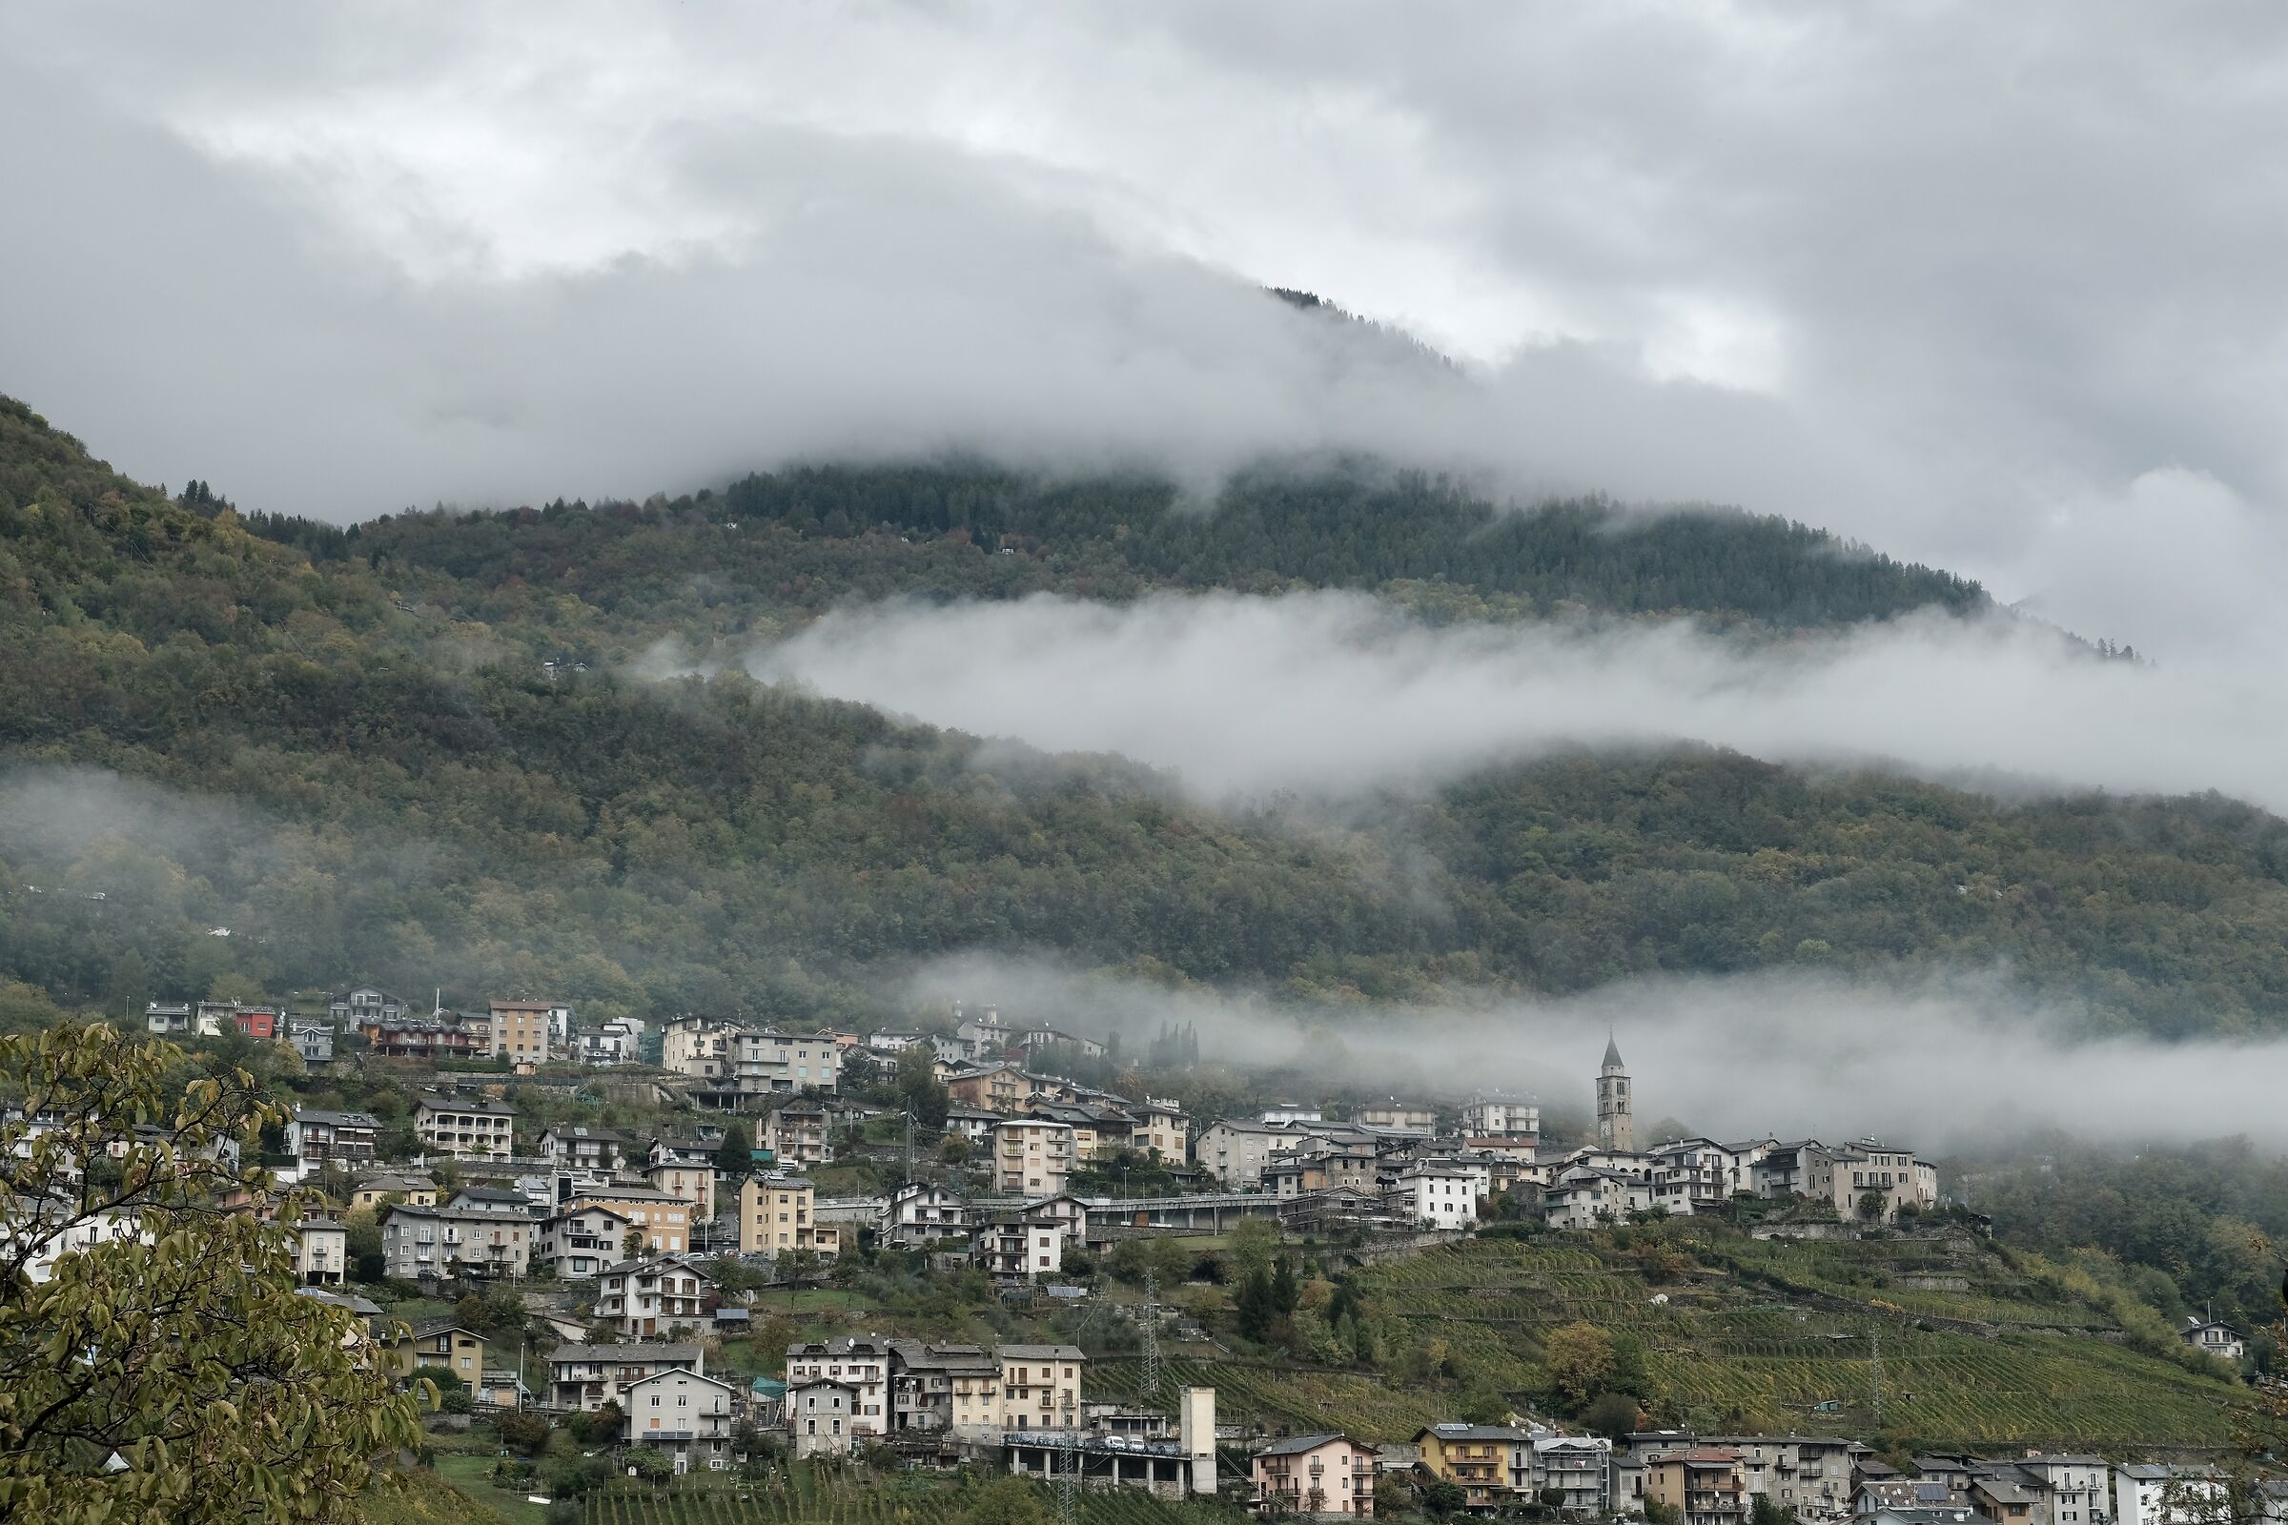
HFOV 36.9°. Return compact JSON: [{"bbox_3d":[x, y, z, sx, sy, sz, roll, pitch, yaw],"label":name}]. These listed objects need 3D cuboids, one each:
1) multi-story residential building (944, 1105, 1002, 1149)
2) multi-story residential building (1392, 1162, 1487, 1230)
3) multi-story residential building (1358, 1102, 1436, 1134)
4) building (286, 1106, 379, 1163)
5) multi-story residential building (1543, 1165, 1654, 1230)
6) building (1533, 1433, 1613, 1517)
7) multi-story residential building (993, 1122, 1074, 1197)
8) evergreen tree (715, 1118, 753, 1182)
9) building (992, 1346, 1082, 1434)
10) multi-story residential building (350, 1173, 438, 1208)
[{"bbox_3d":[-32.920,72.070,671.960,10.500,7.940,8.500,3,-13,-16],"label":"multi-story residential building"},{"bbox_3d":[51.510,75.470,598.000,12.800,10.750,11.000,5,-12,-24],"label":"multi-story residential building"},{"bbox_3d":[52.280,74.960,710.000,13.800,8.100,11.000,2,-11,-11],"label":"multi-story residential building"},{"bbox_3d":[-151.330,69.930,640.000,14.500,9.630,9.500,8,-14,-35],"label":"building"},{"bbox_3d":[78.980,75.910,597.000,13.500,10.800,12.500,-9,-13,40],"label":"multi-story residential building"},{"bbox_3d":[61.200,102.070,490.000,9.400,11.200,9.300,1,-11,-6],"label":"building"},{"bbox_3d":[-21.010,76.240,660.000,13.900,13.690,11.500,2,-11,-11],"label":"multi-story residential building"},{"bbox_3d":[-70.590,66.960,592.000,6.100,10.800,6.100,0,-10,0],"label":"evergreen tree"},{"bbox_3d":[-14.460,82.120,450.000,11.300,11.300,10.000,3,-12,-15],"label":"building"},{"bbox_3d":[-122.890,71.120,563.000,11.500,7.200,9.500,4,-12,-22],"label":"multi-story residential building"}]

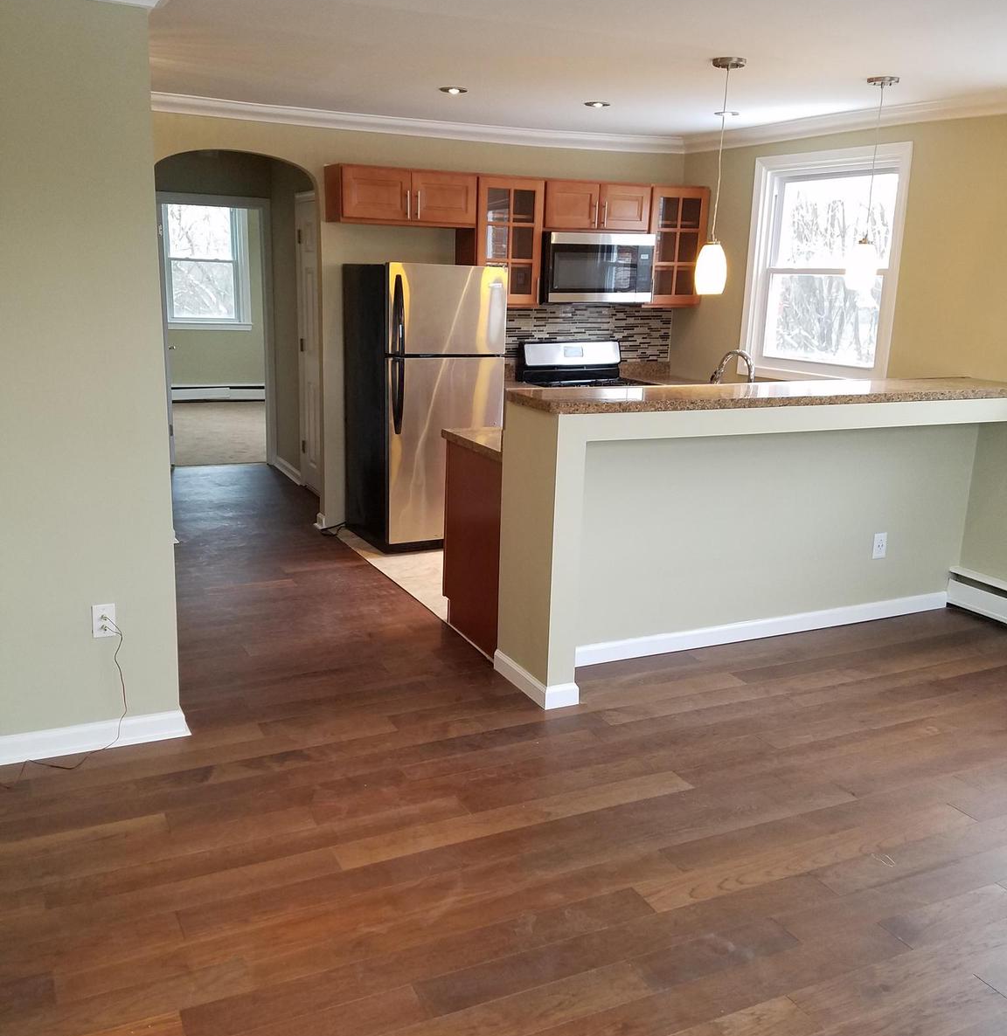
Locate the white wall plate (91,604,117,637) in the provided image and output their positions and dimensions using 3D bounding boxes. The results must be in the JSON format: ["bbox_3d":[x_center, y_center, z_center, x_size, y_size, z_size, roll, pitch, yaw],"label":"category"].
[{"bbox_3d":[-1.319,0.343,3.333,0.070,0.112,0.010,-5,16,-25],"label":"white wall plate"}]

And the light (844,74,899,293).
[{"bbox_3d":[1.549,-1.395,4.254,0.135,0.860,0.135,-5,16,-25],"label":"light"}]

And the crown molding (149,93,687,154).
[{"bbox_3d":[-0.364,-2.360,6.090,3.530,0.085,0.080,-5,16,-25],"label":"crown molding"}]

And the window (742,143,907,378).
[{"bbox_3d":[1.839,-1.436,5.872,0.110,1.319,1.239,-5,16,-25],"label":"window"}]

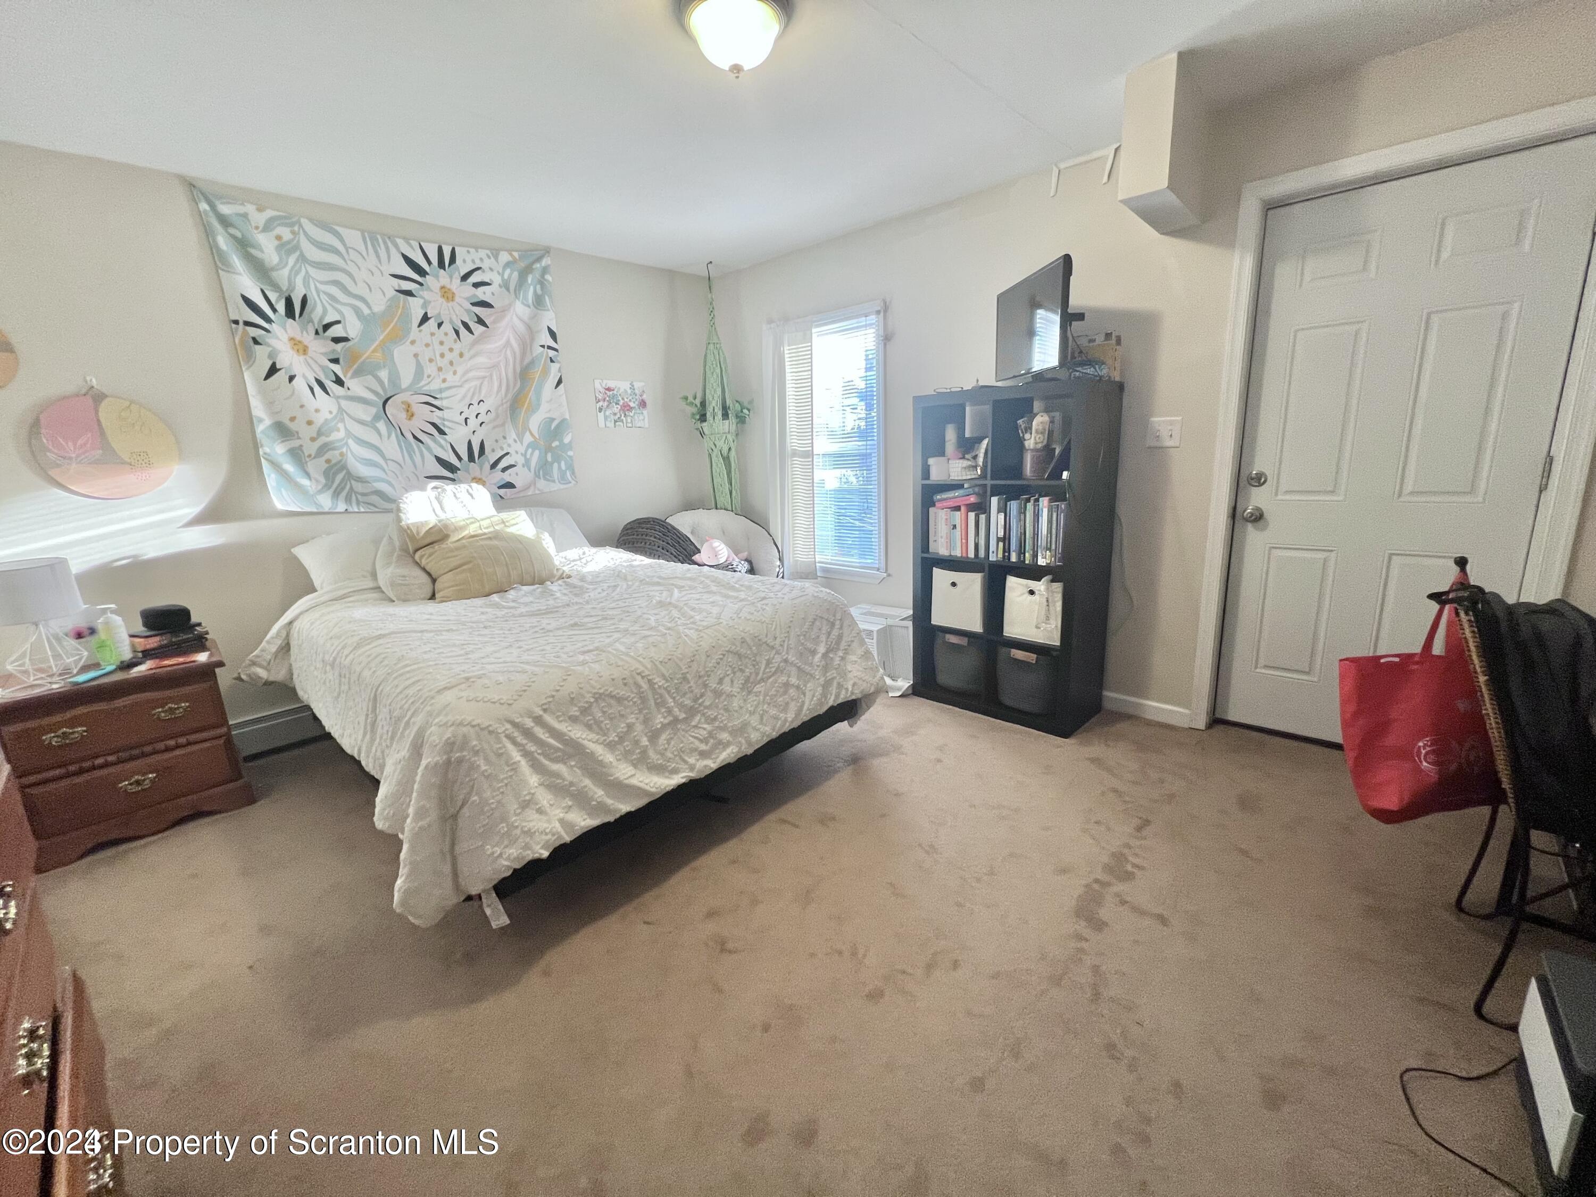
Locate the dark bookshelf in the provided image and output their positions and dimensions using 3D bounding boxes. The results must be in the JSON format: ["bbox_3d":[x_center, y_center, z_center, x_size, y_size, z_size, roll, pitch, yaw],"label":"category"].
[{"bbox_3d":[0.985,-0.196,2.820,0.780,1.465,0.390,10,19,43],"label":"dark bookshelf"}]

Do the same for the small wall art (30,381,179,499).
[{"bbox_3d":[-2.689,-0.602,2.350,0.025,0.410,0.385,10,19,43],"label":"small wall art"}]

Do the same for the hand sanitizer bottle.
[{"bbox_3d":[-2.540,0.136,2.228,0.090,0.215,0.060,10,19,43],"label":"hand sanitizer bottle"}]

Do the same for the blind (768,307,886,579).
[{"bbox_3d":[0.173,-0.905,3.705,0.870,1.530,0.070,10,19,43],"label":"blind"}]

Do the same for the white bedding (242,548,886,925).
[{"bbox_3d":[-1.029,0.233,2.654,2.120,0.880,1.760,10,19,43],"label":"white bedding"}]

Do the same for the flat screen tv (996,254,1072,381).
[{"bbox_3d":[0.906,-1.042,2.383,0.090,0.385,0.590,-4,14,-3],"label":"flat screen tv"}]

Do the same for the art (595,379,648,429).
[{"bbox_3d":[-1.126,-1.245,3.855,0.020,0.285,0.355,10,19,43],"label":"art"}]

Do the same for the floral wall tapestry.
[{"bbox_3d":[-1.891,-1.183,3.056,0.040,1.320,1.470,10,19,43],"label":"floral wall tapestry"}]

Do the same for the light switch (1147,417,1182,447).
[{"bbox_3d":[1.462,-0.663,2.395,0.121,0.120,0.015,10,19,43],"label":"light switch"}]

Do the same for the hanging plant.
[{"bbox_3d":[-0.535,-1.177,3.936,0.460,0.340,0.380,-4,14,-6],"label":"hanging plant"}]

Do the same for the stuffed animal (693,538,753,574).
[{"bbox_3d":[-0.474,-0.282,3.672,0.320,0.220,0.260,-2,14,4],"label":"stuffed animal"}]

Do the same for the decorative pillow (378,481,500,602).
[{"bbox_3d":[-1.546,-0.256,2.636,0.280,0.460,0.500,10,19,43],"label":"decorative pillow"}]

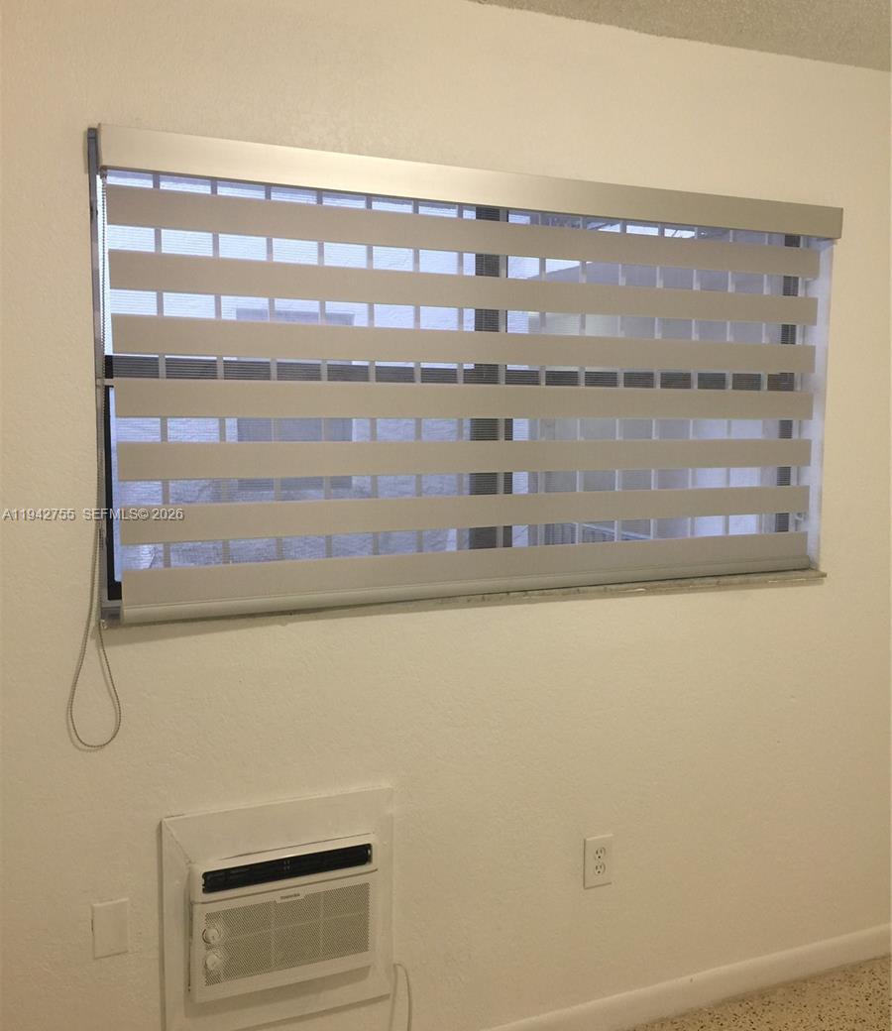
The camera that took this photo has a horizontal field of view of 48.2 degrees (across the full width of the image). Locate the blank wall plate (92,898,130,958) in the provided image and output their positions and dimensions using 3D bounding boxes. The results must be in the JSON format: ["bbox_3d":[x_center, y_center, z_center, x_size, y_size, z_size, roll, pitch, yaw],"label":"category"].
[{"bbox_3d":[-0.677,0.836,2.016,0.070,0.115,0.009,-2,6,-23],"label":"blank wall plate"}]

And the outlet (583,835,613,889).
[{"bbox_3d":[0.379,0.860,2.476,0.079,0.125,0.010,-2,6,-23],"label":"outlet"}]

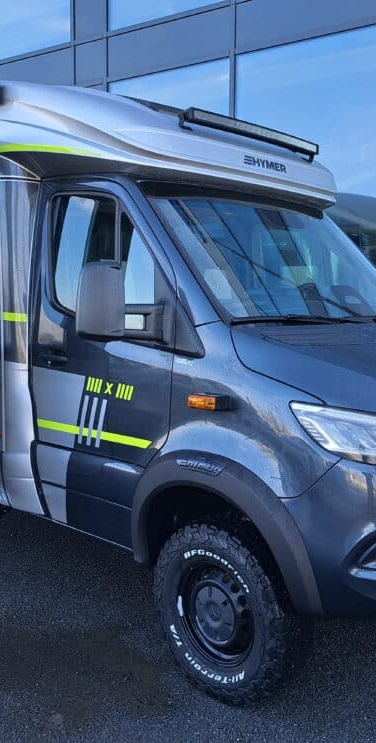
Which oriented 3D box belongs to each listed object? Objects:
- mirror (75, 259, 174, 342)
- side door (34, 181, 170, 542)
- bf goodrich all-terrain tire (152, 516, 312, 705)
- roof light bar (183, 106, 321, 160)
[{"bbox_3d":[-0.266,-0.296,2.887,0.180,0.325,0.410,6,7,42],"label":"mirror"},{"bbox_3d":[-0.401,-0.064,3.426,1.110,1.770,0.190,6,7,42],"label":"side door"},{"bbox_3d":[0.184,1.057,3.066,0.780,0.780,0.260,6,7,42],"label":"bf goodrich all-terrain tire"},{"bbox_3d":[0.382,-1.304,3.850,0.110,0.110,1.180,6,7,42],"label":"roof light bar"}]

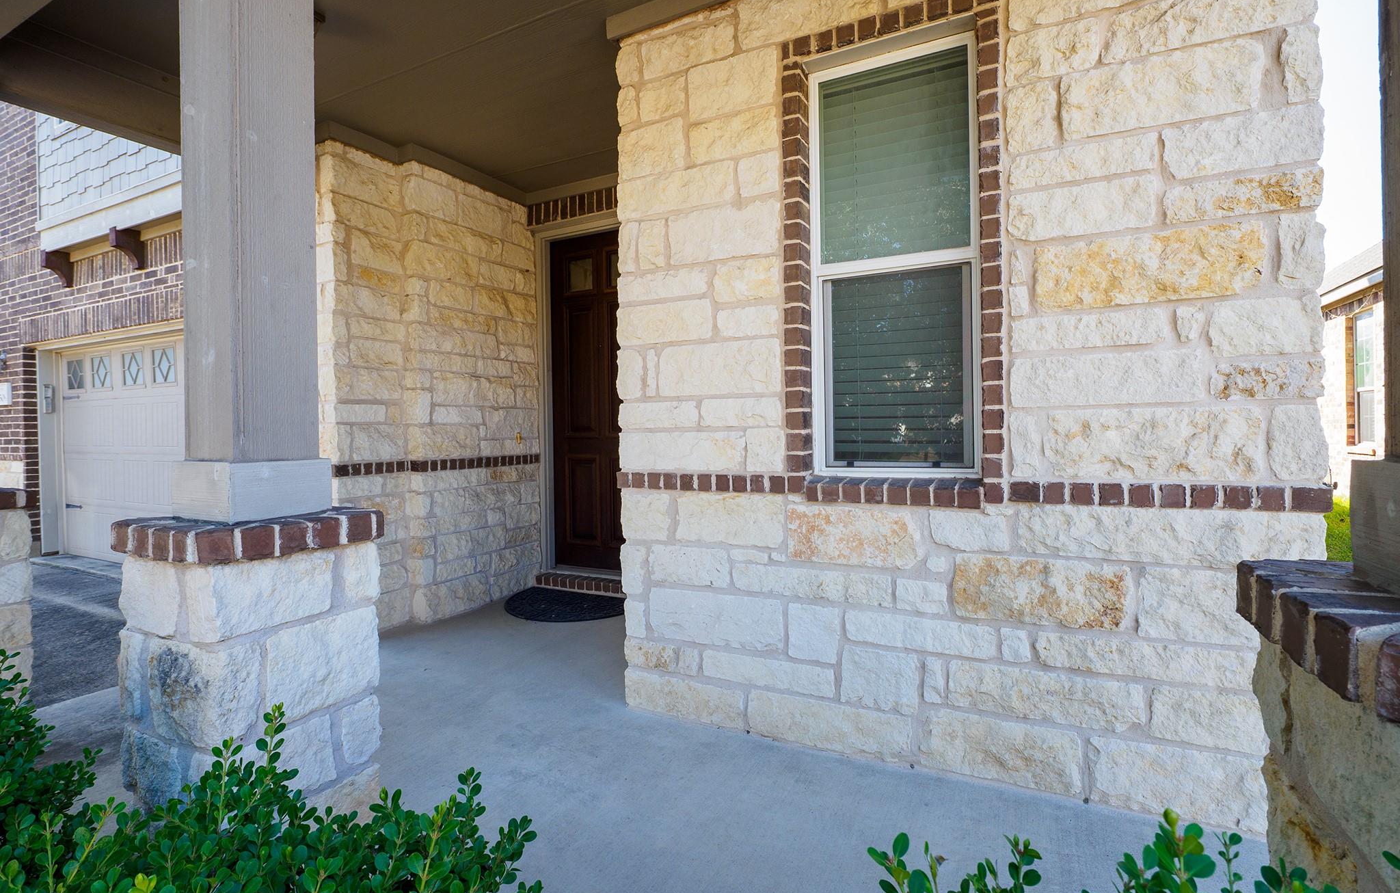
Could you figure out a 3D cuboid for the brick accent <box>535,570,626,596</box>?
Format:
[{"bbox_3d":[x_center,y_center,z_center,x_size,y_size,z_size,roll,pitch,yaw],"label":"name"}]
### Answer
[{"bbox_3d":[-0.736,1.015,4.762,1.040,0.100,0.190,0,1,26],"label":"brick accent"}]

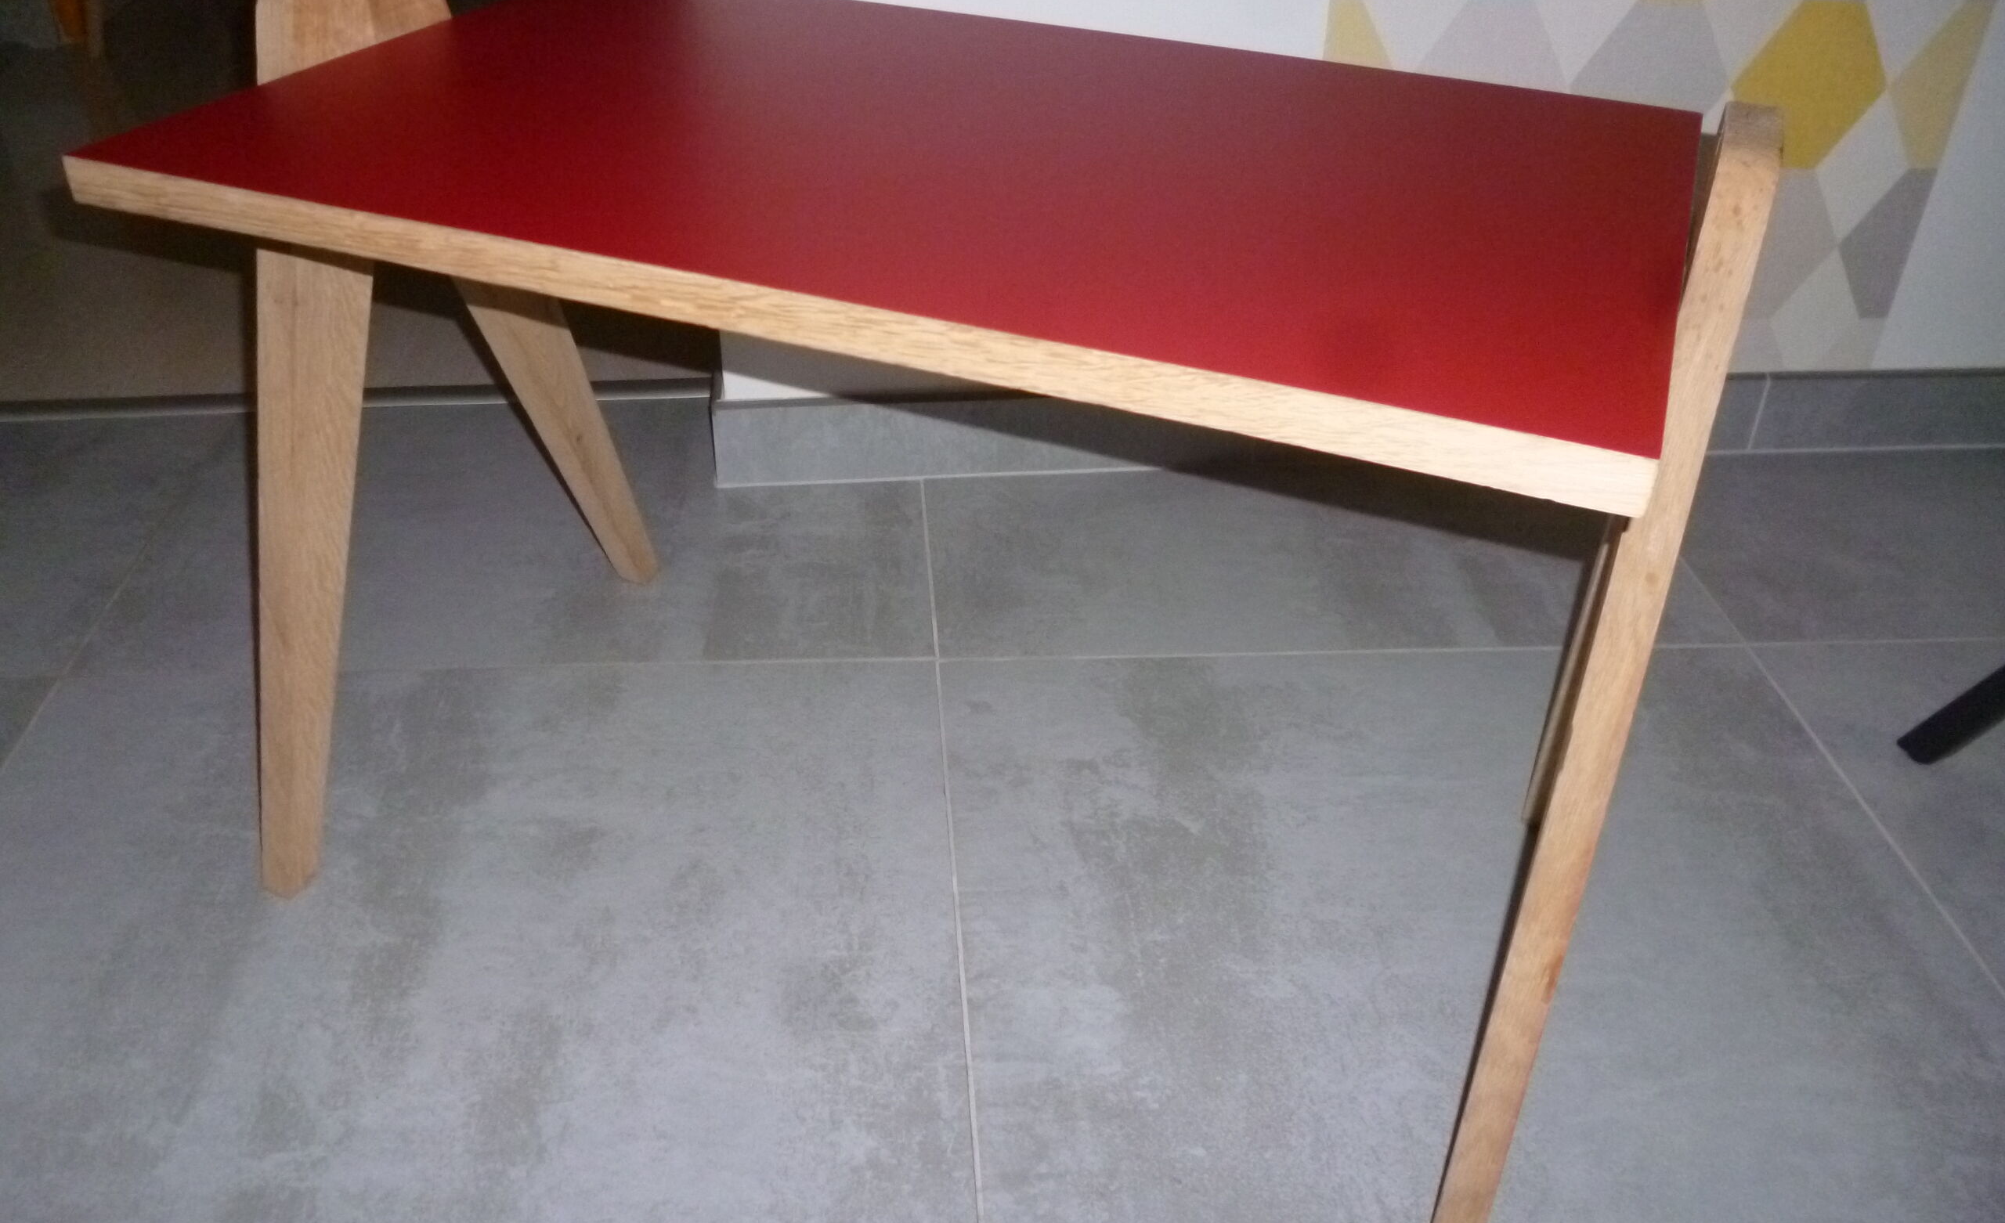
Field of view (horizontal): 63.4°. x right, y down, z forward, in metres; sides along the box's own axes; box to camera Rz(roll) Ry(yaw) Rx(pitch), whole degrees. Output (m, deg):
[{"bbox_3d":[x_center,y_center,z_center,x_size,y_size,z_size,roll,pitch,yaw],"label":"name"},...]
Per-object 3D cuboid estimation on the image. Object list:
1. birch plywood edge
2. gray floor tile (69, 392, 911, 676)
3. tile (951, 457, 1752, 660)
[{"bbox_3d":[-0.092,-0.116,0.607,0.643,0.020,0.020,14,35,16],"label":"birch plywood edge"},{"bbox_3d":[-0.360,-0.069,1.298,0.600,0.010,0.393,-1,35,-5],"label":"gray floor tile"},{"bbox_3d":[0.242,-0.044,1.299,0.600,0.010,0.272,-1,35,-5],"label":"tile"}]

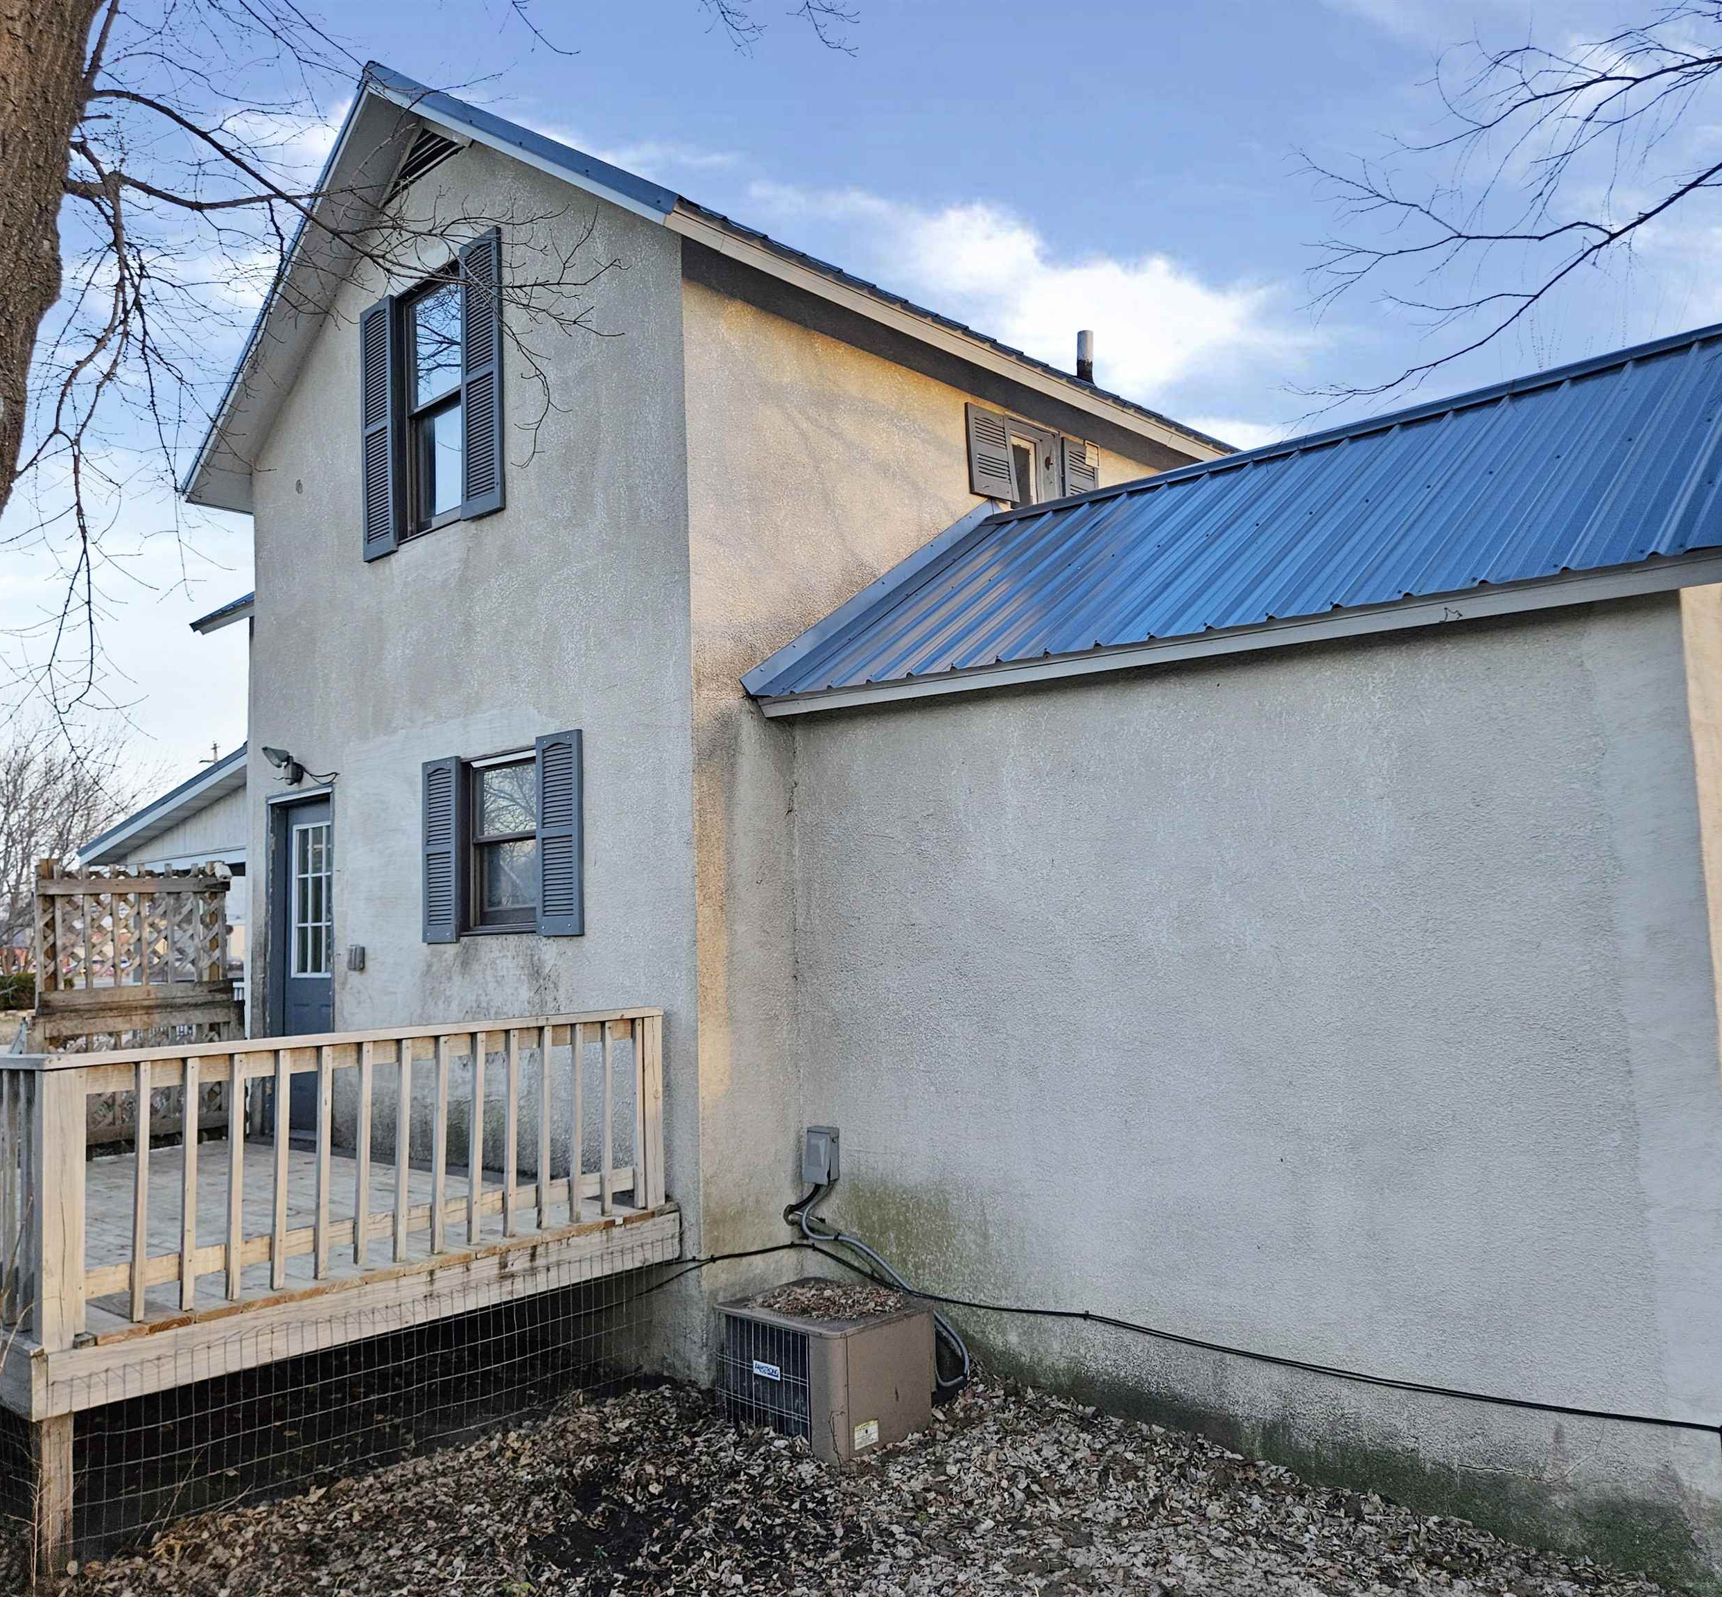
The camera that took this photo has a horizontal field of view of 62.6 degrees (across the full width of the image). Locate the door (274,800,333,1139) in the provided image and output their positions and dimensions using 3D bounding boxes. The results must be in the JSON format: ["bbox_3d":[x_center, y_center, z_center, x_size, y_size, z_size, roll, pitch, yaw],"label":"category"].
[{"bbox_3d":[-3.368,1.029,8.705,0.860,2.060,0.100,-6,-7,42],"label":"door"}]

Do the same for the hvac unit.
[{"bbox_3d":[-0.136,2.132,5.284,0.652,0.456,0.490,-6,-7,42],"label":"hvac unit"}]

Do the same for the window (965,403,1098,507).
[{"bbox_3d":[1.069,-1.964,8.554,0.100,0.580,1.370,-6,-7,42],"label":"window"}]

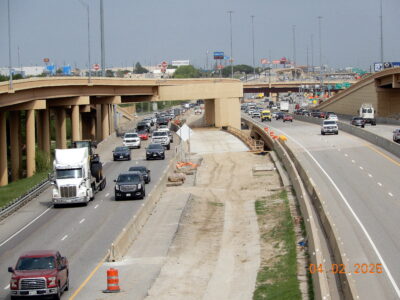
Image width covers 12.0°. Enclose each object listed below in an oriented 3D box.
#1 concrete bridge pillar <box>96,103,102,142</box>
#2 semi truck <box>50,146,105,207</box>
[{"bbox_3d":[-15.050,-4.000,285.000,0.870,6.000,0.870,-1,3,0],"label":"concrete bridge pillar"},{"bbox_3d":[-8.920,1.530,142.700,2.600,4.050,21.000,-1,3,1],"label":"semi truck"}]

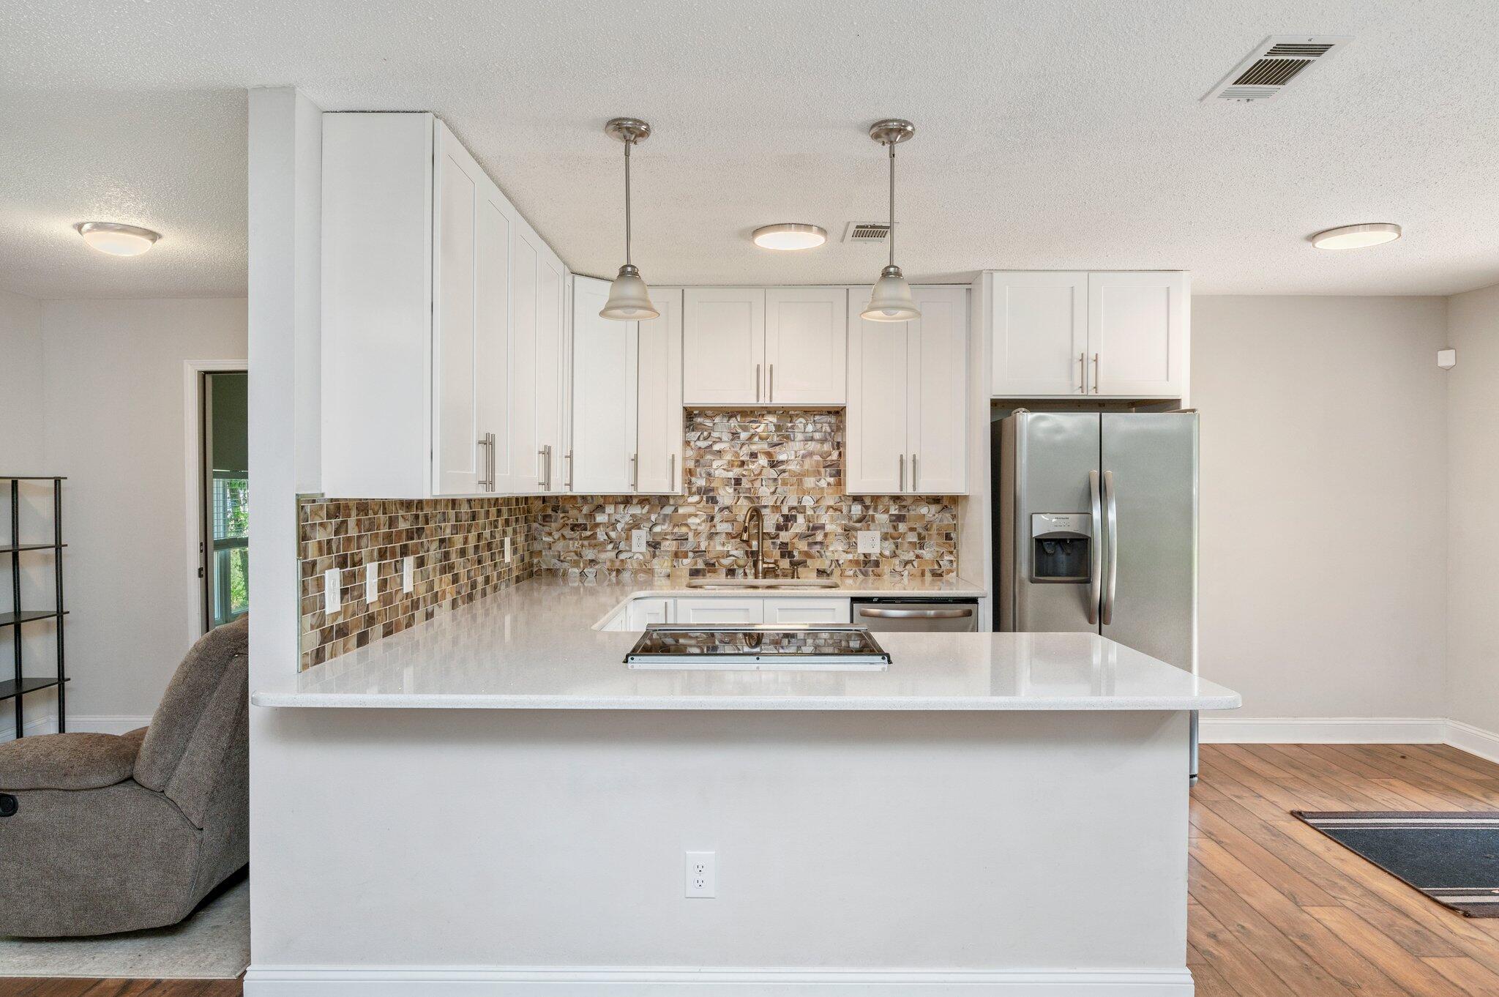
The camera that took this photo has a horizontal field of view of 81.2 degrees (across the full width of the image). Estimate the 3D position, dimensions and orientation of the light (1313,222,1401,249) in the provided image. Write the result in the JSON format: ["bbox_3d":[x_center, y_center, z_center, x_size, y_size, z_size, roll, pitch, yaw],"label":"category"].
[{"bbox_3d":[2.443,-1.052,3.515,0.300,0.035,0.300,0,1,0],"label":"light"}]

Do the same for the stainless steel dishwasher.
[{"bbox_3d":[0.797,0.916,4.471,0.612,0.870,0.630,0,1,0],"label":"stainless steel dishwasher"}]

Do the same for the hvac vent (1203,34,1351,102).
[{"bbox_3d":[1.289,-1.046,2.159,0.190,0.018,0.345,0,1,0],"label":"hvac vent"}]

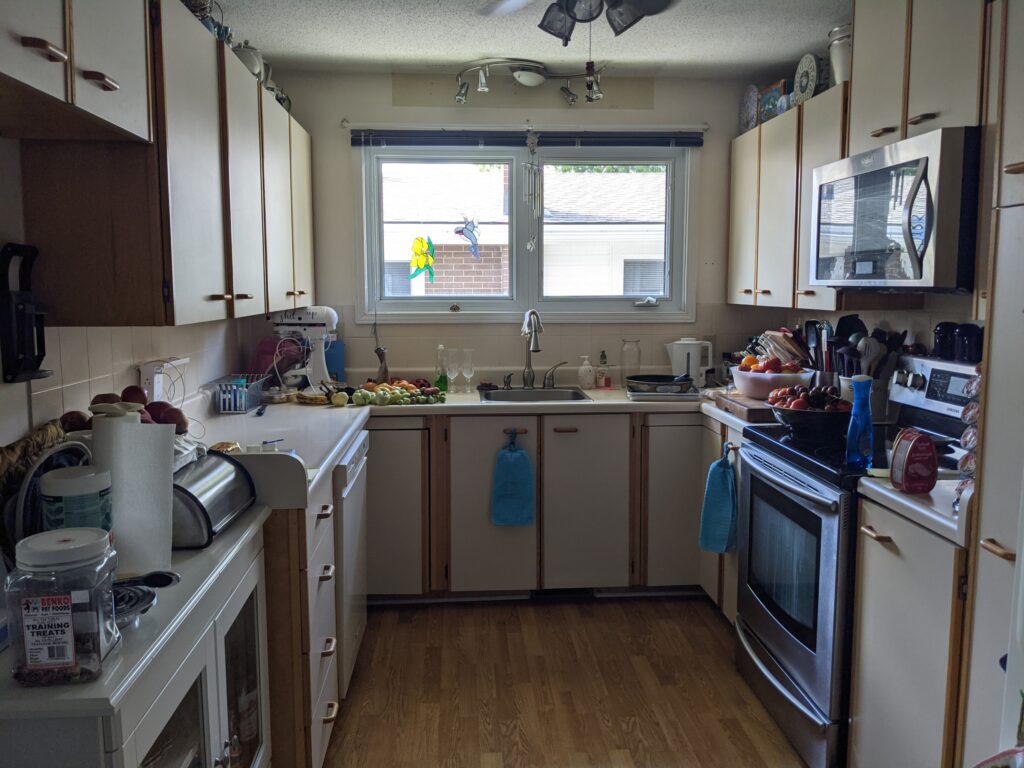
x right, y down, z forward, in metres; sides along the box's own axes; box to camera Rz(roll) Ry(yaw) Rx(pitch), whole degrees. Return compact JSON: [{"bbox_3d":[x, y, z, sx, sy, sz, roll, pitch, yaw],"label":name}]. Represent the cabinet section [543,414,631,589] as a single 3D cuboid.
[{"bbox_3d":[0.298,0.470,3.673,0.374,0.753,0.580,0,7,-4],"label":"cabinet section"}]

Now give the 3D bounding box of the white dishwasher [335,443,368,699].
[{"bbox_3d":[-0.862,0.643,2.925,0.600,0.840,0.600,-1,7,-4],"label":"white dishwasher"}]

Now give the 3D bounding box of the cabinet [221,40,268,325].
[{"bbox_3d":[-1.028,-0.632,2.607,0.335,0.810,0.455,-1,7,-4],"label":"cabinet"}]

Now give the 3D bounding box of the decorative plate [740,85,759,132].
[{"bbox_3d":[1.144,-1.310,3.823,0.035,0.240,0.240,6,6,-5],"label":"decorative plate"}]

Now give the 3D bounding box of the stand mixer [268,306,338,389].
[{"bbox_3d":[-0.966,-0.155,3.719,0.360,0.420,0.260,1,7,6],"label":"stand mixer"}]

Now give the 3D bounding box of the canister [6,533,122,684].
[{"bbox_3d":[-0.630,0.312,1.140,0.122,0.182,0.122,-2,7,-14],"label":"canister"}]

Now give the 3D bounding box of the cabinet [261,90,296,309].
[{"bbox_3d":[-1.063,-0.691,3.092,0.335,0.810,0.485,-1,7,-4],"label":"cabinet"}]

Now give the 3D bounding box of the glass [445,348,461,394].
[{"bbox_3d":[-0.281,-0.056,3.755,0.063,0.205,0.063,-1,7,-4],"label":"glass"}]

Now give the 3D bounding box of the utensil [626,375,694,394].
[{"bbox_3d":[0.683,-0.006,3.679,0.320,0.060,0.320,-1,7,-4],"label":"utensil"}]

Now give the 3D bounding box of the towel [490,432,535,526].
[{"bbox_3d":[0.002,0.409,3.441,0.190,0.410,0.040,-1,7,-4],"label":"towel"}]

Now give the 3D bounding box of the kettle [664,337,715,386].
[{"bbox_3d":[0.875,-0.105,3.968,0.240,0.243,0.155,-1,7,-4],"label":"kettle"}]

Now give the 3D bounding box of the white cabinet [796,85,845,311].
[{"bbox_3d":[1.294,-0.670,2.960,0.330,0.790,0.370,-1,7,-4],"label":"white cabinet"}]

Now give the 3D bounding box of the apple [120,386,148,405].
[{"bbox_3d":[-0.889,0.033,1.880,0.064,0.060,0.064,-1,7,-4],"label":"apple"}]

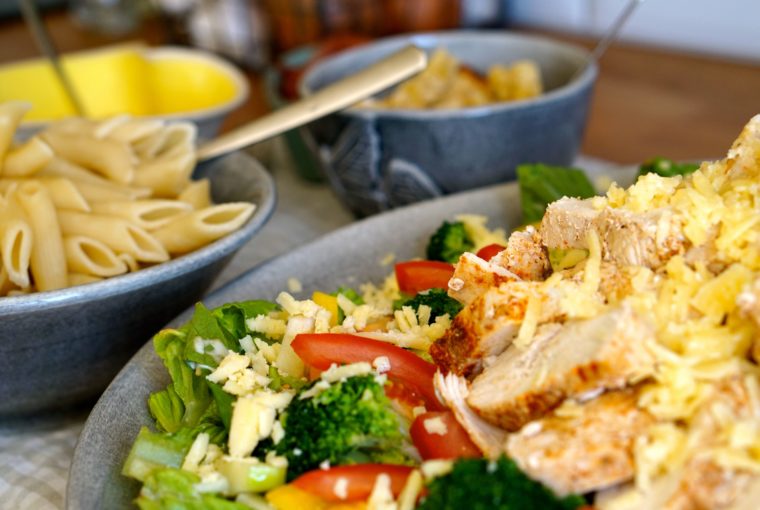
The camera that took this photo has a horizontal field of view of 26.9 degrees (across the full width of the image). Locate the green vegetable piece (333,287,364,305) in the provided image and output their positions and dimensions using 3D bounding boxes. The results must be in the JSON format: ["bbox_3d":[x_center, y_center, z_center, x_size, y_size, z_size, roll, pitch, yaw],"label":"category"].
[{"bbox_3d":[-0.011,0.015,0.568,0.018,0.010,0.015,-3,23,0],"label":"green vegetable piece"}]

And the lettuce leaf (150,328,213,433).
[{"bbox_3d":[-0.061,0.039,0.488,0.021,0.028,0.022,-3,23,0],"label":"lettuce leaf"}]

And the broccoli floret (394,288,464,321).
[{"bbox_3d":[0.018,0.018,0.550,0.029,0.020,0.026,-3,23,0],"label":"broccoli floret"}]

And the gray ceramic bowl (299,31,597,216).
[{"bbox_3d":[0.031,-0.054,0.723,0.133,0.061,0.133,-2,23,1],"label":"gray ceramic bowl"}]

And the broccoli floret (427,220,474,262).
[{"bbox_3d":[0.027,-0.004,0.598,0.023,0.021,0.023,-3,23,0],"label":"broccoli floret"}]

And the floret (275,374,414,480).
[{"bbox_3d":[-0.010,0.050,0.460,0.040,0.030,0.036,-3,23,0],"label":"floret"}]

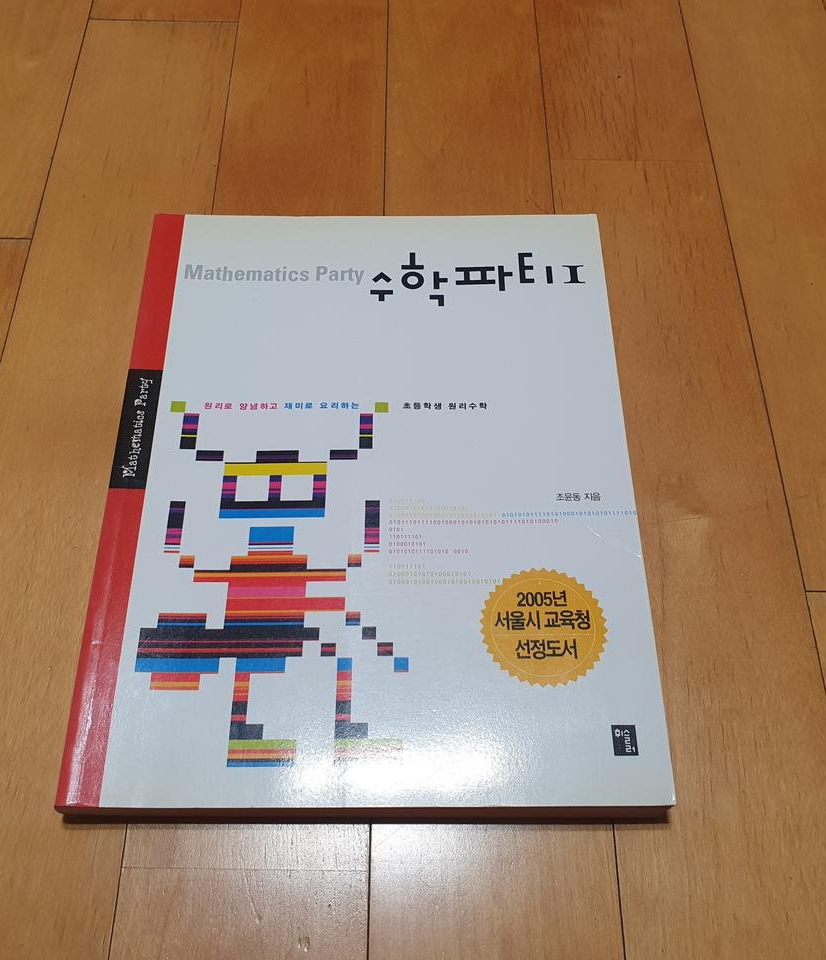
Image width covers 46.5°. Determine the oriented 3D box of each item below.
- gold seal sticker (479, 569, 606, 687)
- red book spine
[{"bbox_3d":[0.043,0.049,0.317,0.041,0.003,0.041,0,61,-1],"label":"gold seal sticker"},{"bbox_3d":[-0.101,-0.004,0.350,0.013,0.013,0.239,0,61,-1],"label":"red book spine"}]

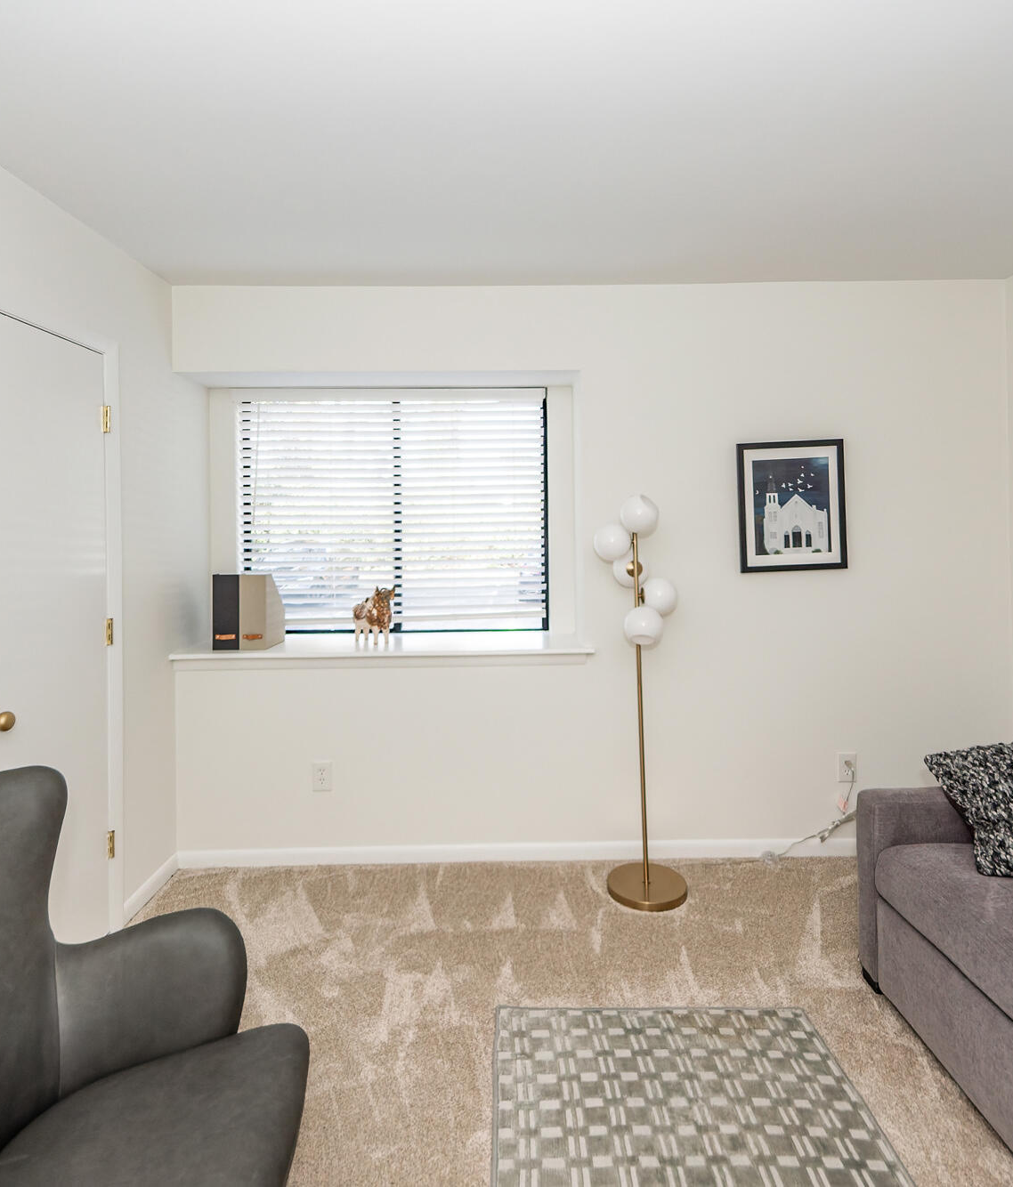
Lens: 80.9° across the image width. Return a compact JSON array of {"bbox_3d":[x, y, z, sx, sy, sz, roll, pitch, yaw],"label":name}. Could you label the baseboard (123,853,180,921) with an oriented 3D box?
[{"bbox_3d":[-1.407,1.168,2.378,0.015,0.085,0.366,-1,2,0],"label":"baseboard"}]

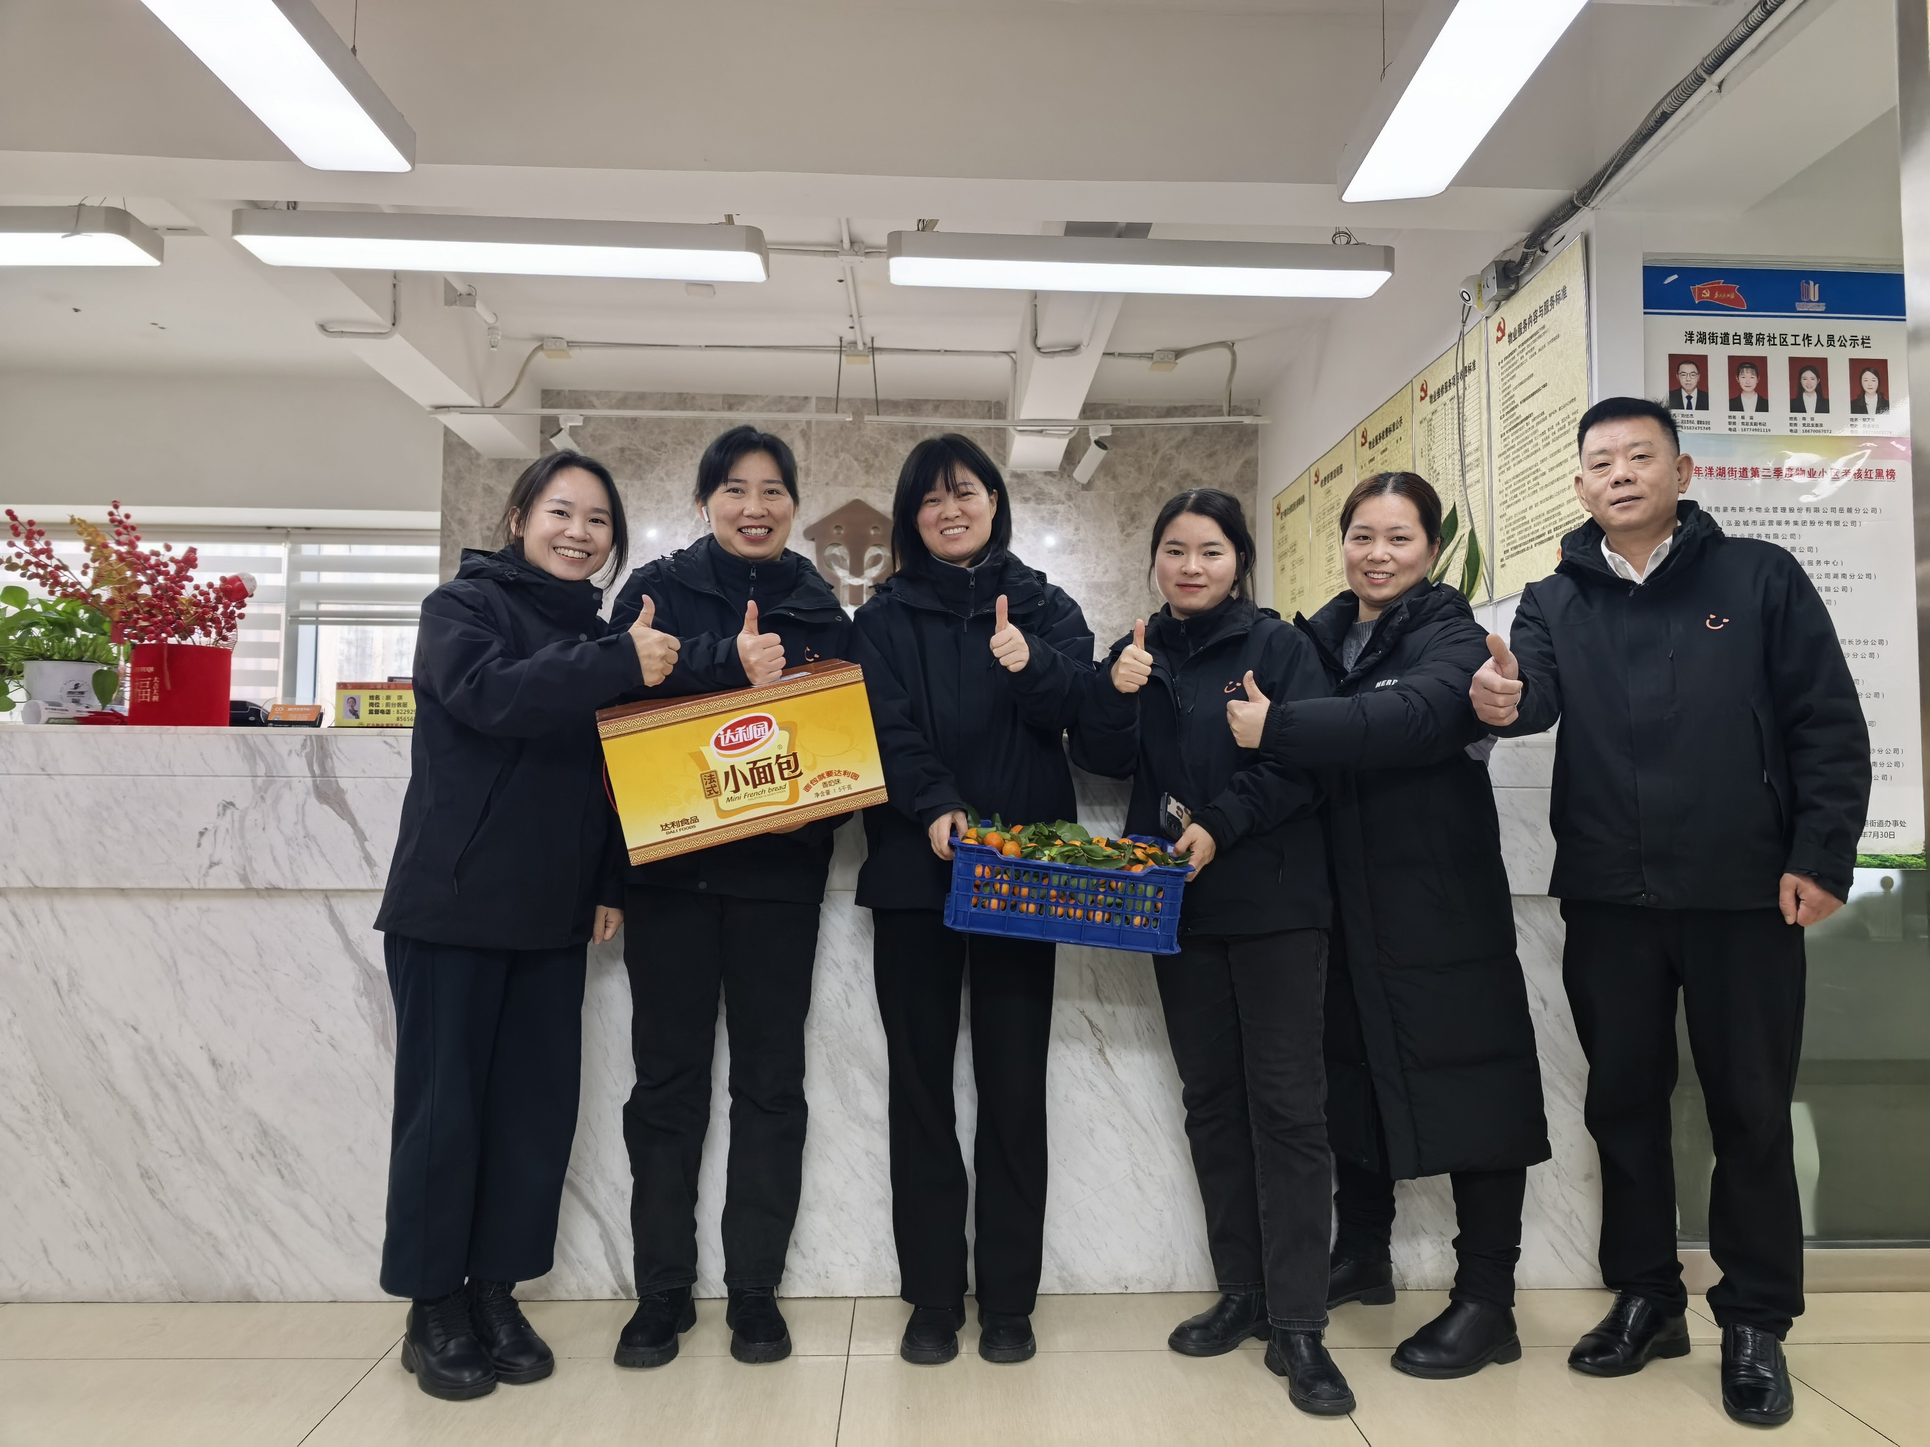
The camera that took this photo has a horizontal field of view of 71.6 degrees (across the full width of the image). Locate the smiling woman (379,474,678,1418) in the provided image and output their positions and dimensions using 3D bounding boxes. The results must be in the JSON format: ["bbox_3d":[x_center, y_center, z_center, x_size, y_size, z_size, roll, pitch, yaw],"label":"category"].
[{"bbox_3d":[-0.739,0.297,2.251,0.500,1.600,0.470,-3,-4,43],"label":"smiling woman"}]

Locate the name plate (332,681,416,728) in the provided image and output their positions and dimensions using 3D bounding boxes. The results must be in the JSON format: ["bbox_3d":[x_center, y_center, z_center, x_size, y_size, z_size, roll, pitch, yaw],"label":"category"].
[{"bbox_3d":[-1.188,-0.033,2.740,0.205,0.100,0.050,0,-3,-2],"label":"name plate"}]

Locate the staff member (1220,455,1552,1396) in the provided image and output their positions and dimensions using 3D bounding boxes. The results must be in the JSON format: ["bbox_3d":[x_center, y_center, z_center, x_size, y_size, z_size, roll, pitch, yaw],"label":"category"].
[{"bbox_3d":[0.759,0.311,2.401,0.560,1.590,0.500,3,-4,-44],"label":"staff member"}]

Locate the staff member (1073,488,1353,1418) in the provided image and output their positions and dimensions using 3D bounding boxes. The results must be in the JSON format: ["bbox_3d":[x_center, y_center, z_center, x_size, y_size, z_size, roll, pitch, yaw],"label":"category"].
[{"bbox_3d":[0.420,0.337,2.238,0.480,1.520,0.440,-1,-3,26],"label":"staff member"}]

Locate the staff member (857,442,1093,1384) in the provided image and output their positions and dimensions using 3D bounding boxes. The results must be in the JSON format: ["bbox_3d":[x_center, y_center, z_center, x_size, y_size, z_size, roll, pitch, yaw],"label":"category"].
[{"bbox_3d":[0.014,0.278,2.302,0.450,1.645,0.430,0,-3,-2],"label":"staff member"}]

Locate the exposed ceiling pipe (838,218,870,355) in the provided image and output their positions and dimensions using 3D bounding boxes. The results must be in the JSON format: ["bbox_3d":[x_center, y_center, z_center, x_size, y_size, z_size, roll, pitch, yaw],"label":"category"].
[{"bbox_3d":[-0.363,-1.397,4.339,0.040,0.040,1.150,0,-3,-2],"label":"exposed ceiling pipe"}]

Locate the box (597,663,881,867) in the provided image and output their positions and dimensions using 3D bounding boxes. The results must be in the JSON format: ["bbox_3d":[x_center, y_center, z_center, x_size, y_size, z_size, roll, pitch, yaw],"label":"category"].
[{"bbox_3d":[-0.352,0.052,2.110,0.398,0.217,0.184,-13,9,-15],"label":"box"}]

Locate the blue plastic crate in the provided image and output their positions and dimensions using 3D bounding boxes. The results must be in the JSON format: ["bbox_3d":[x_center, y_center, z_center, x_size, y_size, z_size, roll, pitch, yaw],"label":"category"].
[{"bbox_3d":[0.160,0.265,2.130,0.355,0.135,0.250,7,6,-4],"label":"blue plastic crate"}]

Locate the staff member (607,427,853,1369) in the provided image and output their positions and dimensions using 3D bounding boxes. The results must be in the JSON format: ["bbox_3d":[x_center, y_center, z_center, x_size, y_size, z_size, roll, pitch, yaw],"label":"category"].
[{"bbox_3d":[-0.407,0.273,2.312,0.460,1.655,0.450,1,-3,-10],"label":"staff member"}]

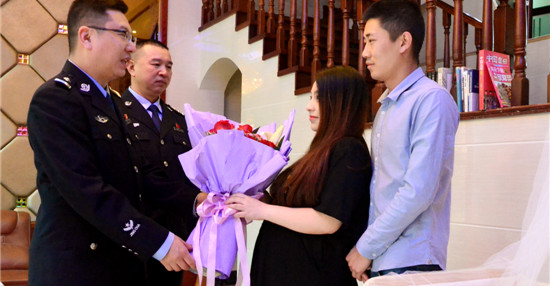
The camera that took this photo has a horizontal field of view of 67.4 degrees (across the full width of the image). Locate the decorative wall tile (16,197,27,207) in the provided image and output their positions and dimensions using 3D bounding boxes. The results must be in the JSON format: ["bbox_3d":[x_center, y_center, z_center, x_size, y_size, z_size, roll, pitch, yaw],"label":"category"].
[{"bbox_3d":[-2.145,0.504,3.492,0.088,0.088,0.015,1,-1,-34],"label":"decorative wall tile"}]

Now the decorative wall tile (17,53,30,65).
[{"bbox_3d":[-2.137,-0.713,3.509,0.088,0.088,0.015,1,-1,-34],"label":"decorative wall tile"}]

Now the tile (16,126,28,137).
[{"bbox_3d":[-2.142,-0.099,3.500,0.088,0.088,0.015,1,-1,-34],"label":"tile"}]

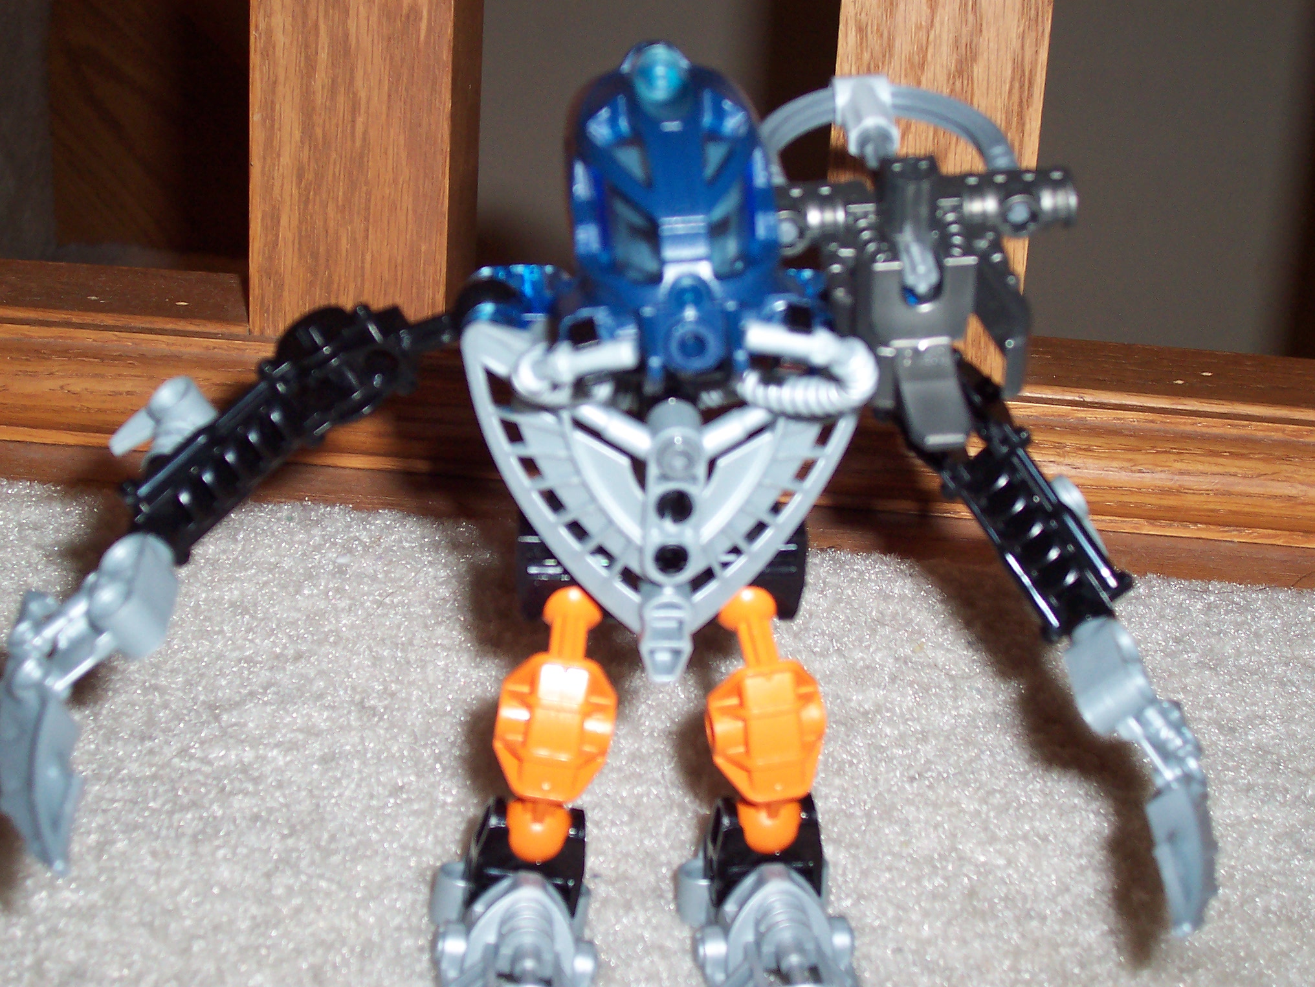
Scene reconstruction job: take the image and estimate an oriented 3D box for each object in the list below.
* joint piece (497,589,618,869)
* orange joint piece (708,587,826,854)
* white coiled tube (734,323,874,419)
[{"bbox_3d":[-0.017,0.038,0.357,0.020,0.049,0.015,9,15,-2],"label":"joint piece"},{"bbox_3d":[0.018,0.038,0.360,0.020,0.049,0.015,-10,22,-7],"label":"orange joint piece"},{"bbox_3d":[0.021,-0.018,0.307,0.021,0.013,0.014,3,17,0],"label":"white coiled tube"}]

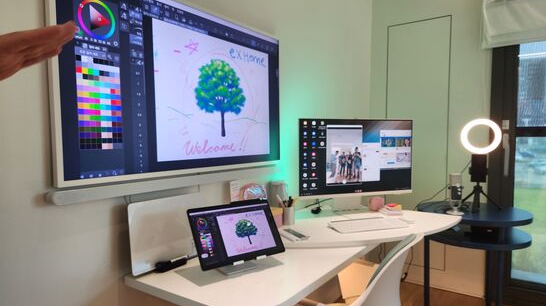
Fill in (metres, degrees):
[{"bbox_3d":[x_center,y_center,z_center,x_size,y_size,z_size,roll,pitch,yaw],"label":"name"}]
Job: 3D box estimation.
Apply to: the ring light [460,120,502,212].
[{"bbox_3d":[1.187,0.067,2.072,0.213,0.520,0.190,1,3,30],"label":"ring light"}]

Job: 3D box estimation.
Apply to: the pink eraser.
[{"bbox_3d":[0.572,0.281,2.000,0.076,0.075,0.060,-1,3,-6],"label":"pink eraser"}]

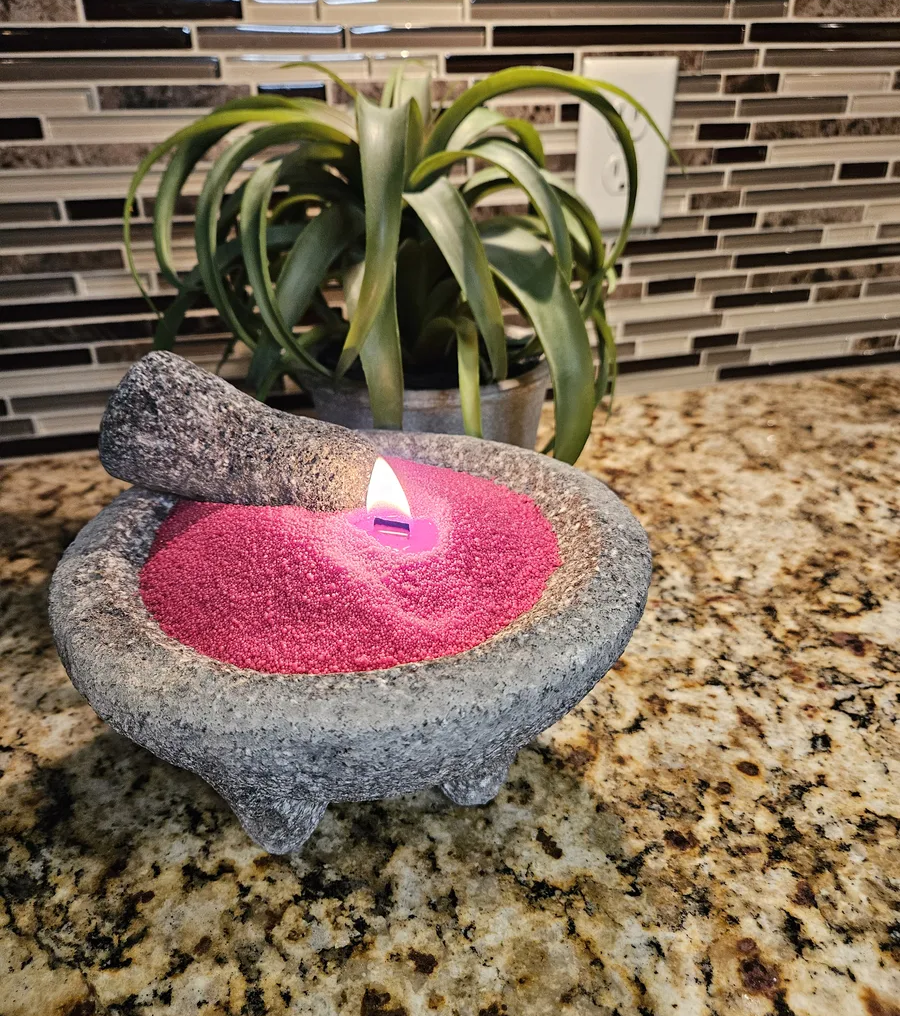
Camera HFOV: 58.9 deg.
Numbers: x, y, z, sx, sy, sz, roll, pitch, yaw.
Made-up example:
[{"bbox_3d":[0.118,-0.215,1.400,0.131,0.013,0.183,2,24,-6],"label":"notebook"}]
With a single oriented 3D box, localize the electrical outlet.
[{"bbox_3d":[0.127,-0.260,0.577,0.070,0.114,0.008,-7,31,-11],"label":"electrical outlet"}]

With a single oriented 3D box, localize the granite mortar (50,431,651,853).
[{"bbox_3d":[-0.031,0.057,0.298,0.196,0.120,0.194,-7,31,-11],"label":"granite mortar"}]

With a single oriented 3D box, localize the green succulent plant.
[{"bbox_3d":[-0.020,-0.103,0.442,0.272,0.252,0.245,-7,31,-11],"label":"green succulent plant"}]

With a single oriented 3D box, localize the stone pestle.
[{"bbox_3d":[-0.076,-0.023,0.293,0.104,0.046,0.046,11,0,-7],"label":"stone pestle"}]

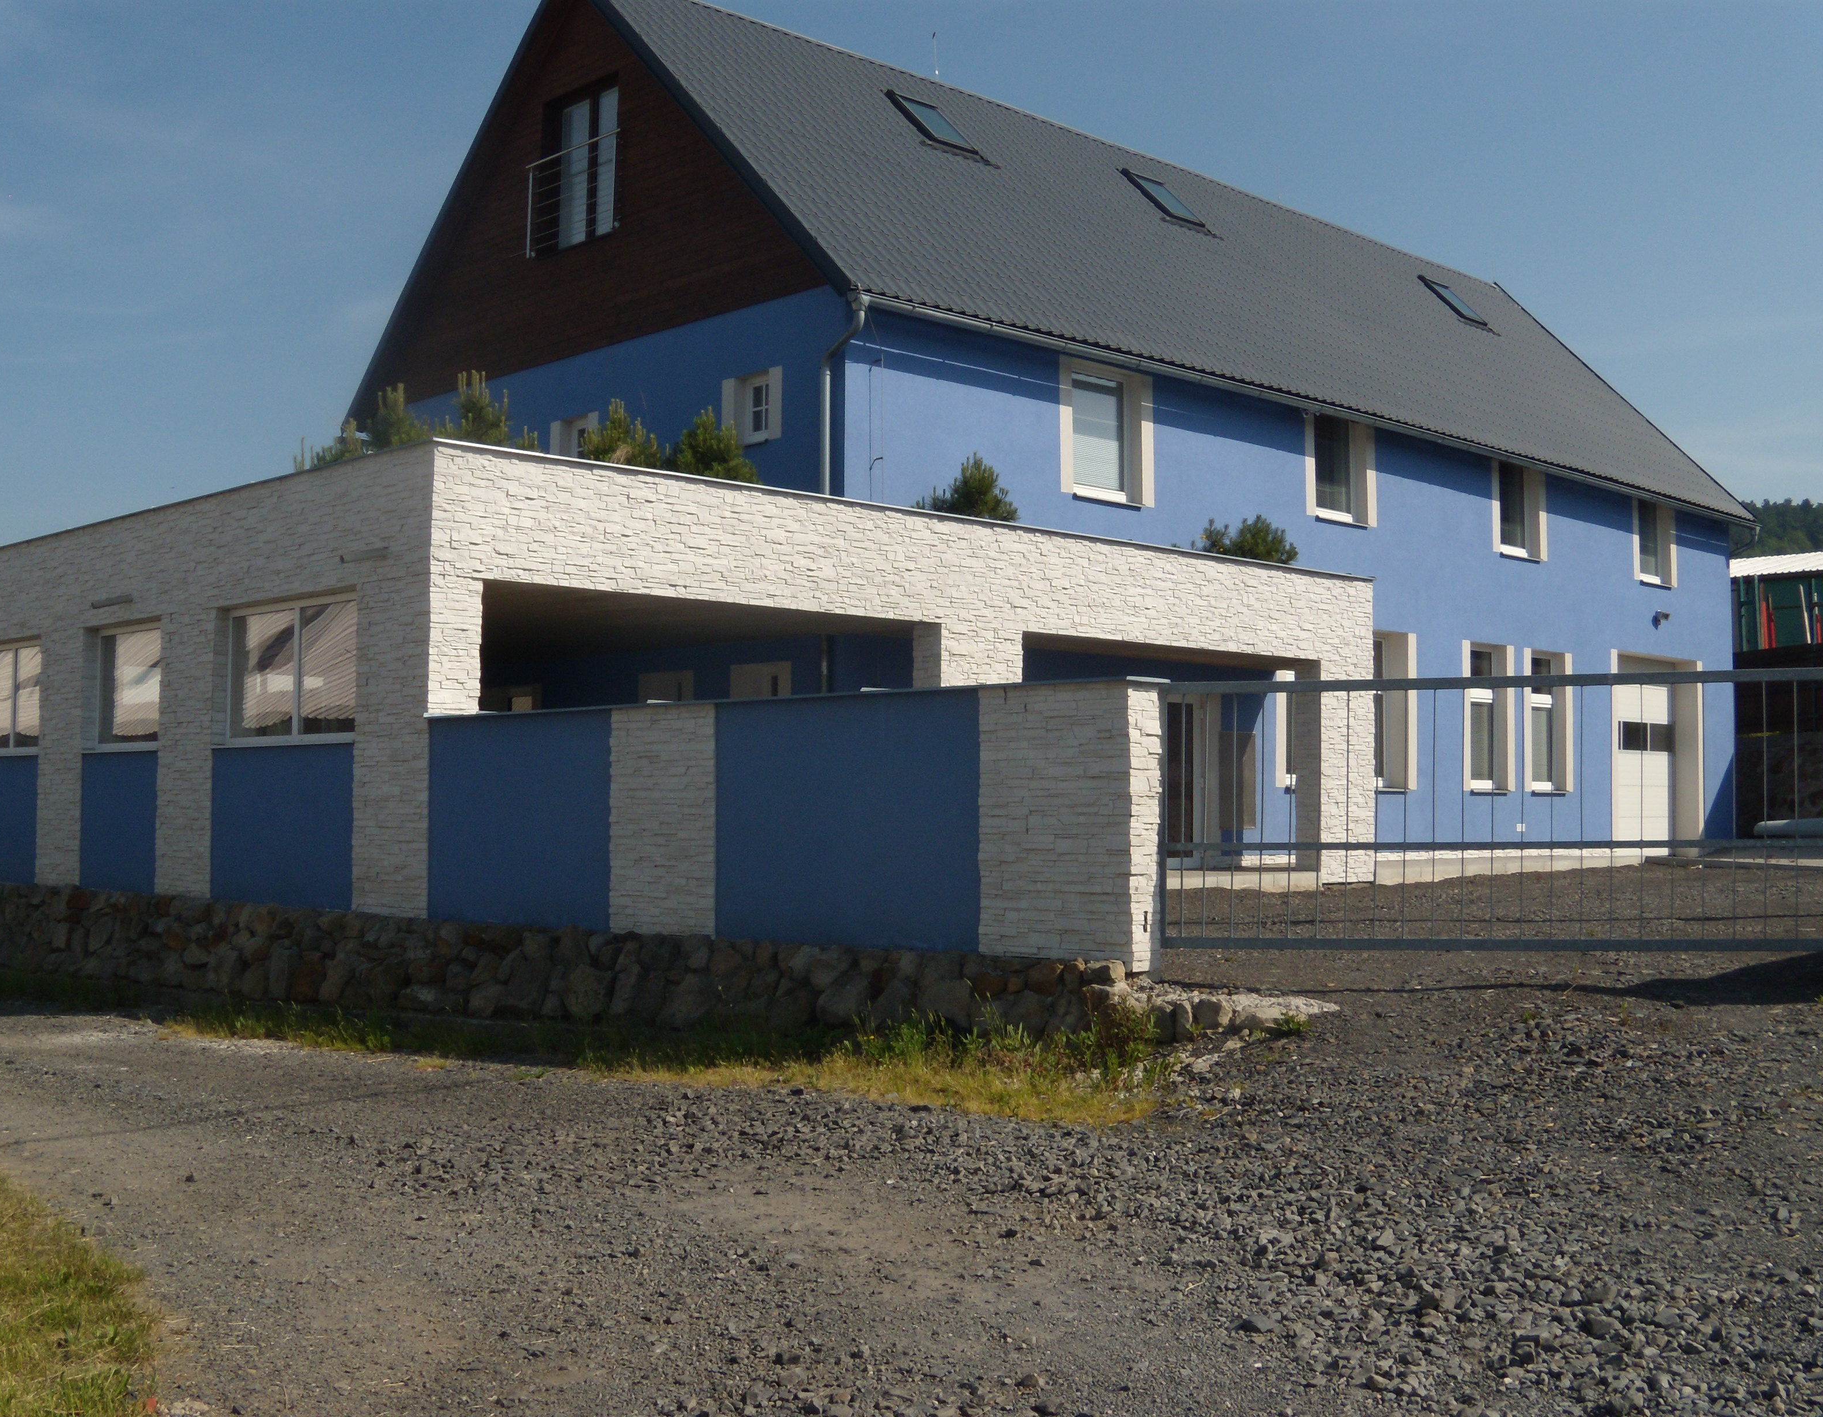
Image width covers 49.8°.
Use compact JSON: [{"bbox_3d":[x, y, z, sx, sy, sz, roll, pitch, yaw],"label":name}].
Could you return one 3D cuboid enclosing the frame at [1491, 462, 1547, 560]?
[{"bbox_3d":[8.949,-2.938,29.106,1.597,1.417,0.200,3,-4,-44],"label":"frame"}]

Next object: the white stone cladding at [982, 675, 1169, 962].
[{"bbox_3d":[0.823,0.600,10.324,0.294,1.460,1.059,3,-4,-44],"label":"white stone cladding"}]

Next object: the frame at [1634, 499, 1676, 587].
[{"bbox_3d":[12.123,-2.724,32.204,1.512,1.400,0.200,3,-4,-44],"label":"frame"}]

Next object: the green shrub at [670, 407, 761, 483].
[{"bbox_3d":[-1.762,-2.303,17.548,0.800,0.780,0.750,0,-3,0],"label":"green shrub"}]

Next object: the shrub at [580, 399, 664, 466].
[{"bbox_3d":[-2.483,-2.270,16.841,0.780,0.780,0.750,0,-3,0],"label":"shrub"}]

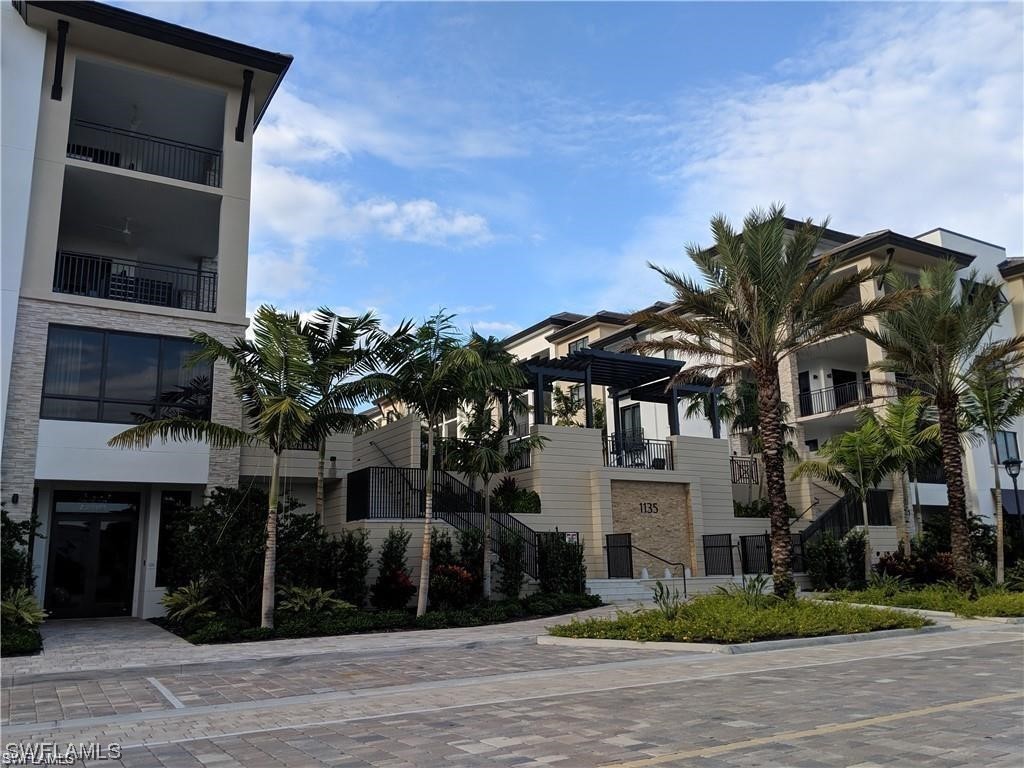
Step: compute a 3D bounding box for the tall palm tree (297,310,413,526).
[{"bbox_3d":[-3.855,1.641,17.952,3.240,6.963,3.500,-1,-11,0],"label":"tall palm tree"}]

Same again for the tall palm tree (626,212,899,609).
[{"bbox_3d":[5.641,0.333,17.147,5.844,8.781,5.400,-1,-11,0],"label":"tall palm tree"}]

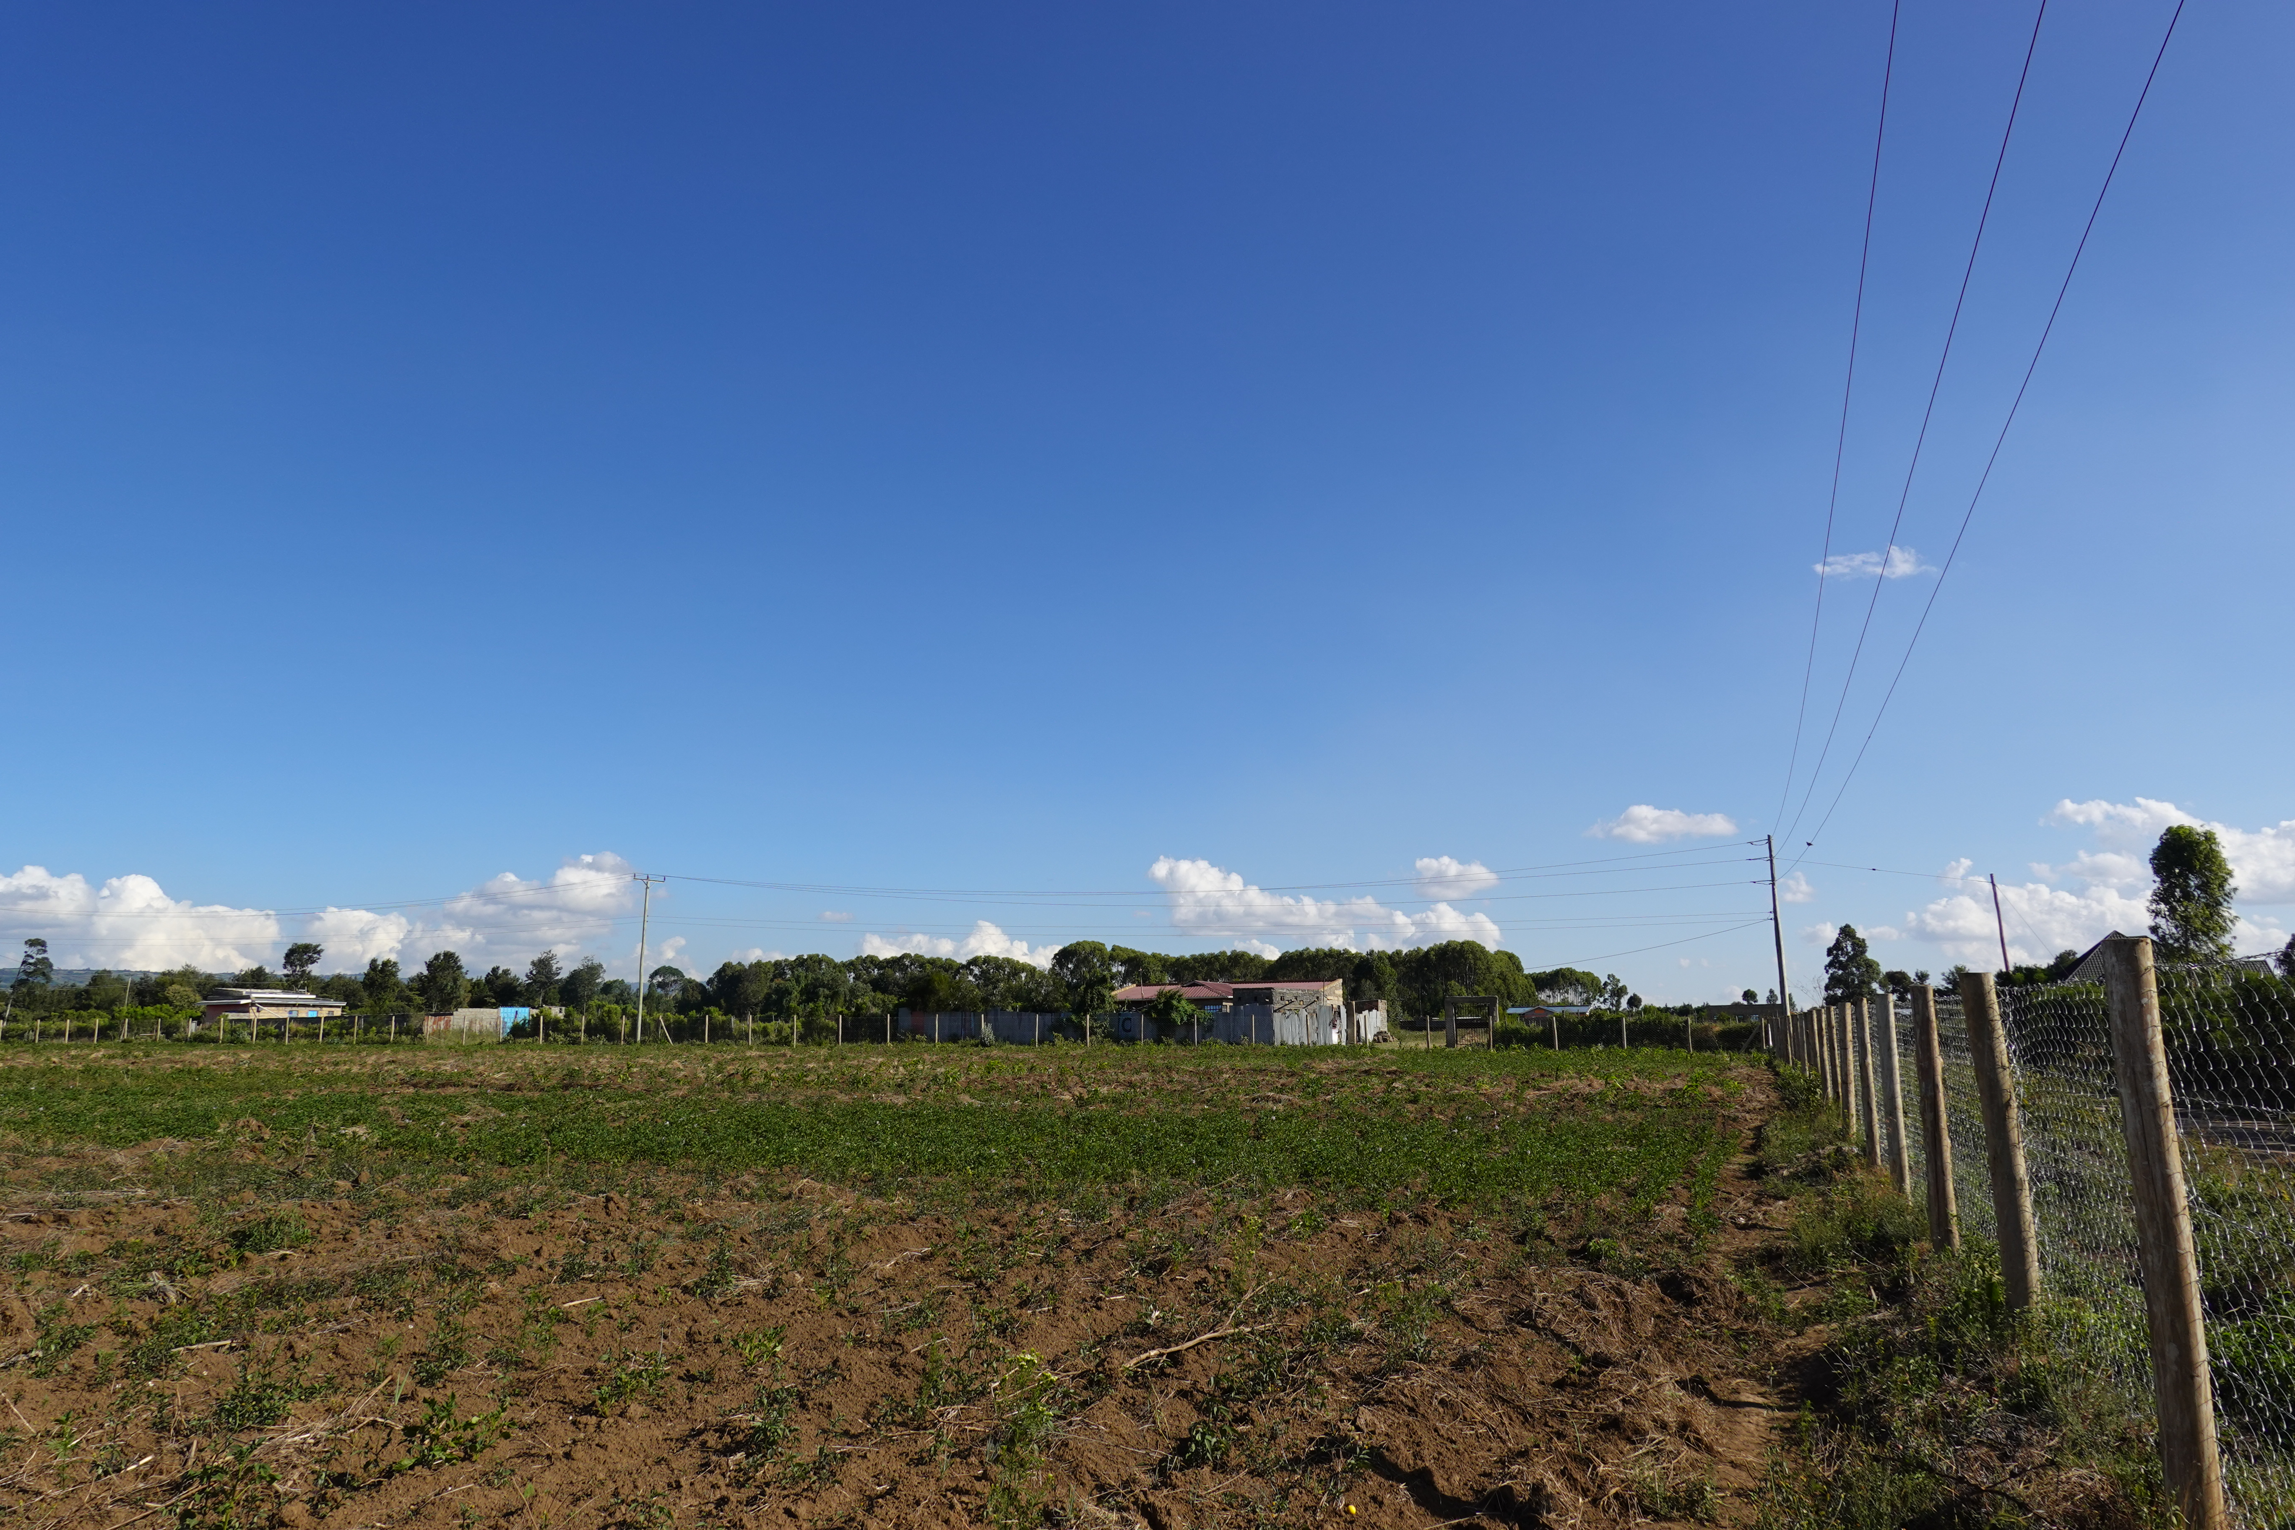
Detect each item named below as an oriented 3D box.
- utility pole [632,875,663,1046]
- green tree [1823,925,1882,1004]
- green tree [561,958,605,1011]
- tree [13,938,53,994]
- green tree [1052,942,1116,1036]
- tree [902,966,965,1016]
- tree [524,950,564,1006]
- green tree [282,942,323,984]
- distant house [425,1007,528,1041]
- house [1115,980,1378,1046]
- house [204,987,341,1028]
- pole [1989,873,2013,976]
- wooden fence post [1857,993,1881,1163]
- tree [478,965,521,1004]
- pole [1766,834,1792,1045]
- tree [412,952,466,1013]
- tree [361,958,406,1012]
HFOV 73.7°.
[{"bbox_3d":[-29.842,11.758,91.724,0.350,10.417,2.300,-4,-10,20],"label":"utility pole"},{"bbox_3d":[49.749,15.328,107.315,4.177,8.231,4.177,-4,-11,24],"label":"green tree"},{"bbox_3d":[-50.300,20.925,136.421,3.597,7.250,3.597,3,-10,-20],"label":"green tree"},{"bbox_3d":[-96.211,19.365,131.265,3.558,8.829,3.558,7,-12,-35],"label":"tree"},{"bbox_3d":[-3.821,13.763,91.479,3.881,6.256,3.881,0,-10,-2],"label":"green tree"},{"bbox_3d":[-14.770,16.783,106.695,4.328,5.501,4.328,1,-10,-8],"label":"tree"},{"bbox_3d":[-53.819,20.532,136.487,3.270,8.049,3.270,4,-10,-21],"label":"tree"},{"bbox_3d":[-96.585,25.619,174.104,4.717,10.762,4.717,5,-11,-28],"label":"green tree"},{"bbox_3d":[-44.517,17.318,101.128,5.400,2.590,3.800,-4,-10,20],"label":"distant house"},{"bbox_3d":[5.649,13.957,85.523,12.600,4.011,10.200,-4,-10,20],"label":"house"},{"bbox_3d":[-78.728,22.589,137.867,6.609,4.600,9.525,-4,-10,21],"label":"house"},{"bbox_3d":[35.618,8.271,63.370,0.190,7.591,0.190,-10,-11,28],"label":"pole"},{"bbox_3d":[7.402,3.244,15.701,0.115,1.690,0.115,-4,-11,24],"label":"wooden fence post"},{"bbox_3d":[-67.870,24.718,159.374,4.688,7.519,4.688,4,-10,-23],"label":"tree"},{"bbox_3d":[29.739,8.459,72.201,0.400,10.208,0.400,-4,-10,20],"label":"pole"},{"bbox_3d":[-65.642,21.339,141.320,4.992,8.162,4.992,4,-11,-24],"label":"tree"},{"bbox_3d":[-66.652,20.410,133.465,3.499,7.281,3.499,5,-11,-26],"label":"tree"}]

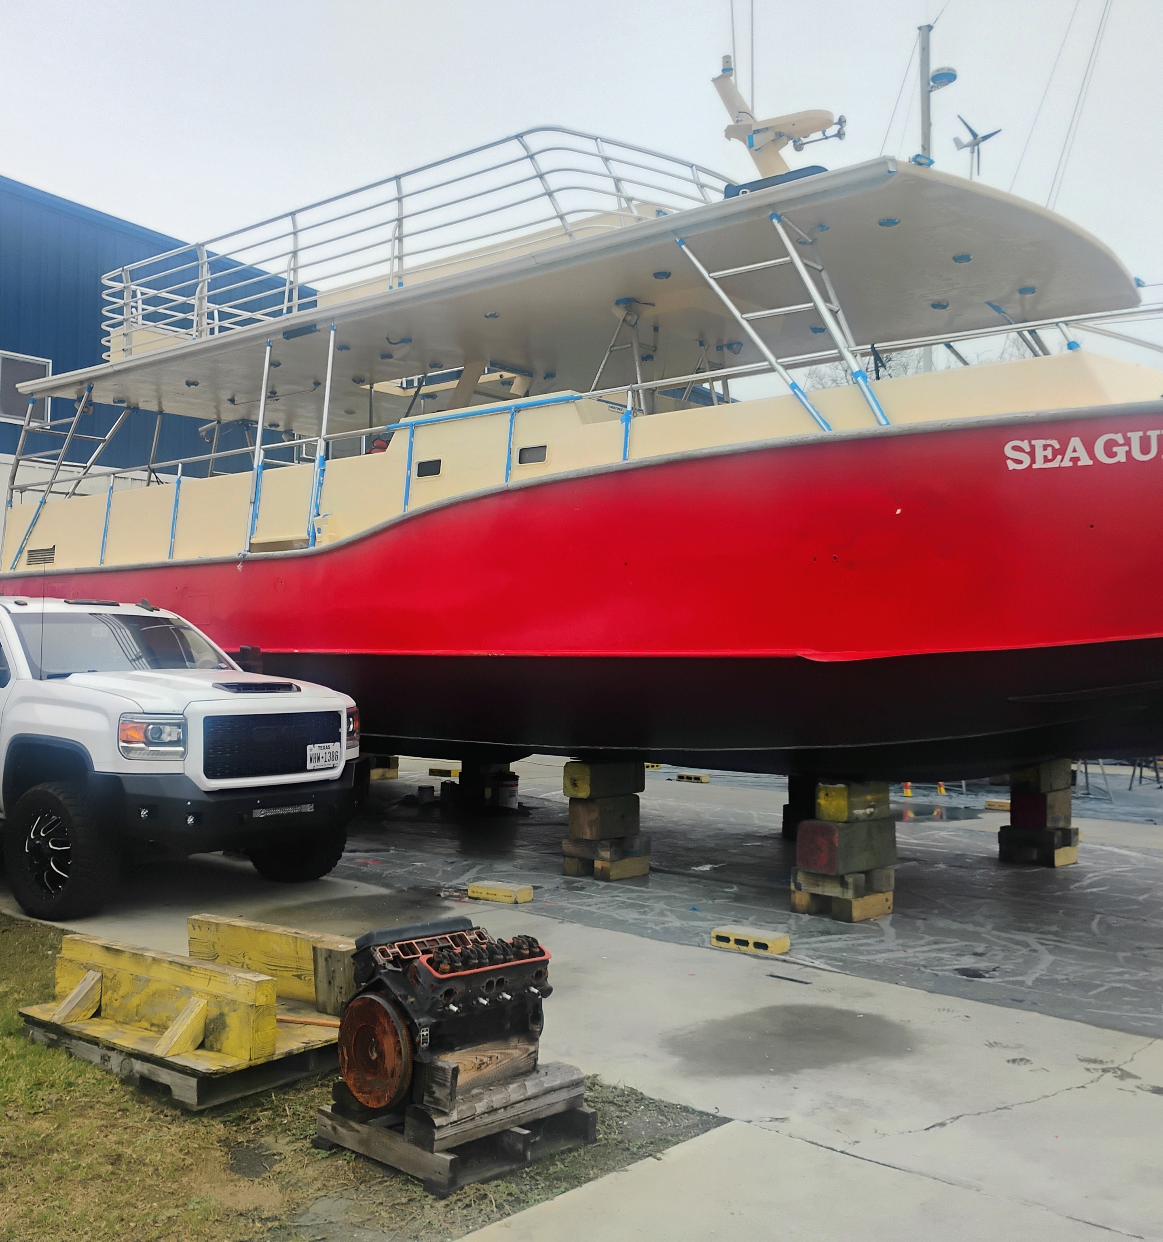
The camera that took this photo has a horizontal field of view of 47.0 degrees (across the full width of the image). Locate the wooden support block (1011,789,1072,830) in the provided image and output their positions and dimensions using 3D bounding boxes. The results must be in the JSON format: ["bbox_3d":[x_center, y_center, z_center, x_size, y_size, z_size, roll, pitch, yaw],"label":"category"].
[{"bbox_3d":[3.798,1.547,11.014,0.300,0.295,0.480,-1,-2,43],"label":"wooden support block"}]

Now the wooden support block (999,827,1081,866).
[{"bbox_3d":[3.768,1.848,11.002,0.473,0.282,0.425,-1,-3,45],"label":"wooden support block"}]

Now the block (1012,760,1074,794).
[{"bbox_3d":[3.784,1.281,11.012,0.250,0.240,0.540,-1,-2,43],"label":"block"}]

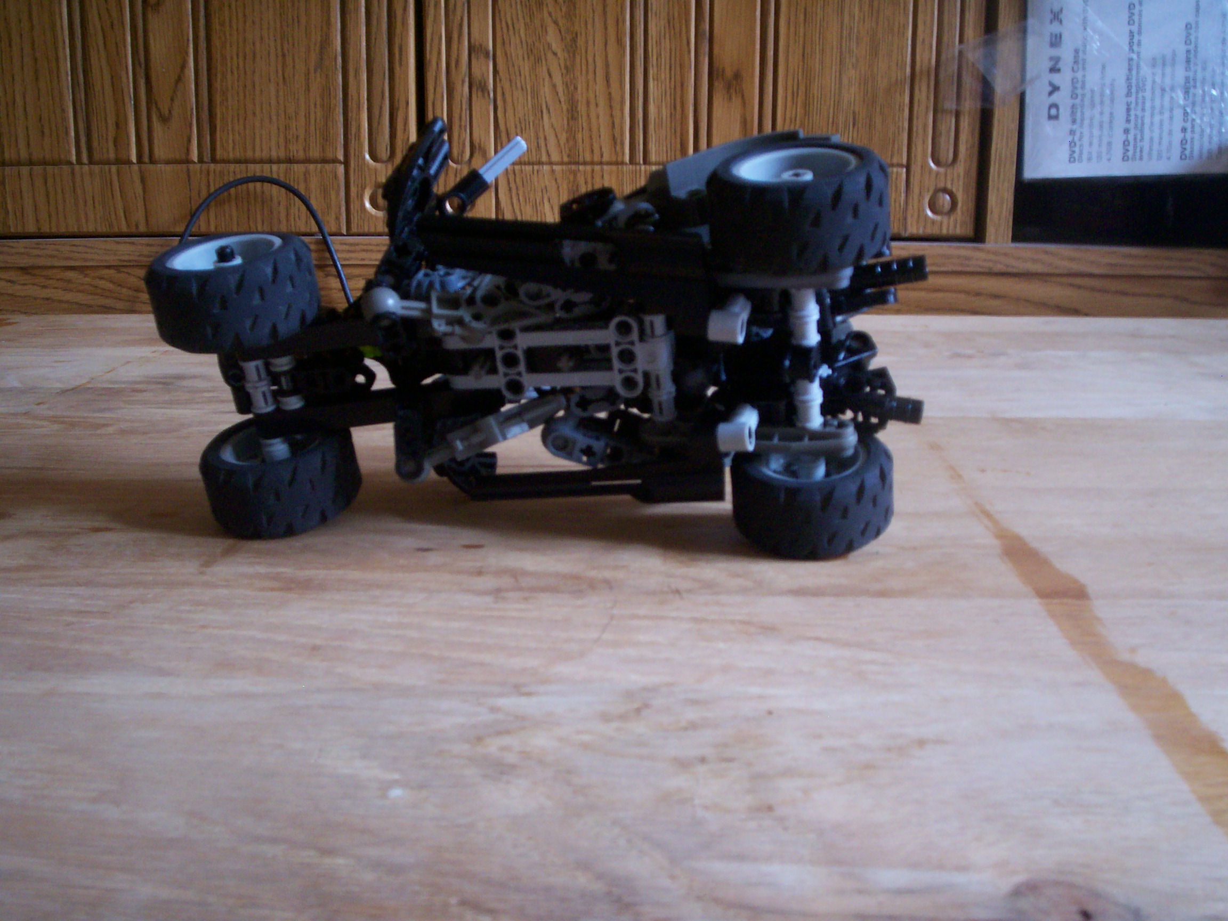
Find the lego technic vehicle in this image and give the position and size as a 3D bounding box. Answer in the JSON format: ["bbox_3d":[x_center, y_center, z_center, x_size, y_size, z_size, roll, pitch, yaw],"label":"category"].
[{"bbox_3d":[-0.017,-0.031,0.350,0.203,0.111,0.076,-1,30,11],"label":"lego technic vehicle"}]

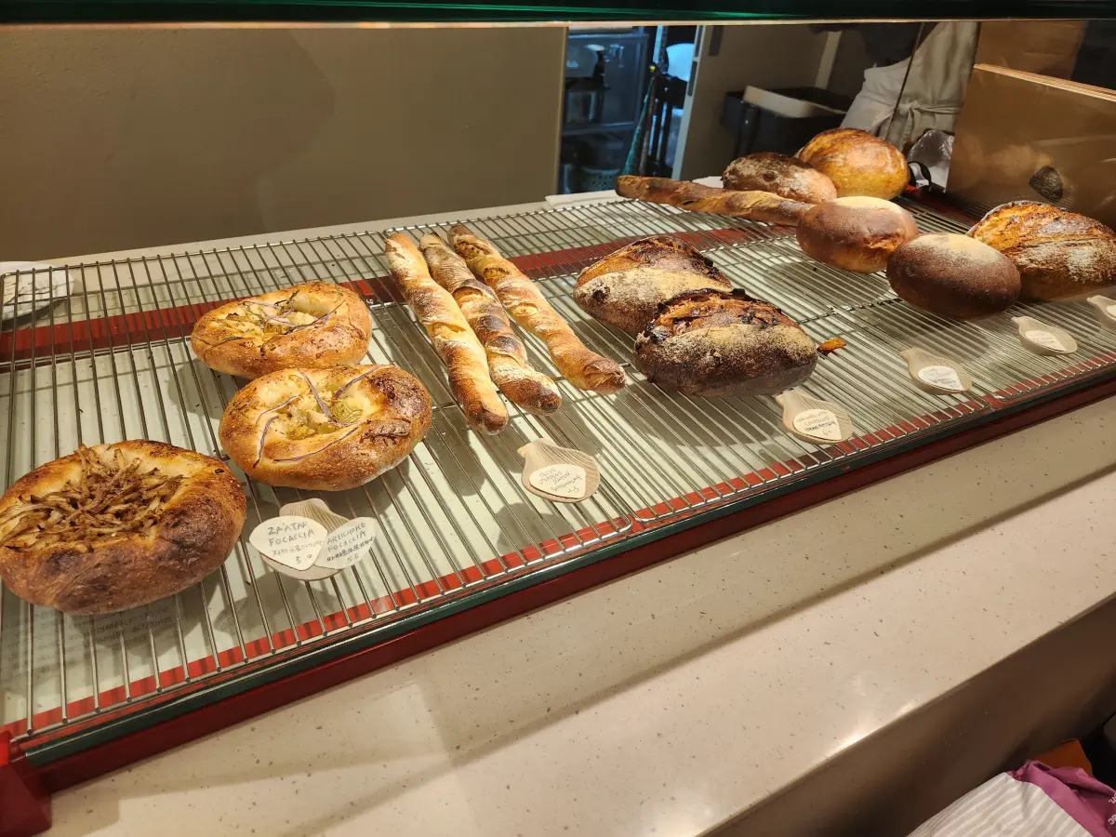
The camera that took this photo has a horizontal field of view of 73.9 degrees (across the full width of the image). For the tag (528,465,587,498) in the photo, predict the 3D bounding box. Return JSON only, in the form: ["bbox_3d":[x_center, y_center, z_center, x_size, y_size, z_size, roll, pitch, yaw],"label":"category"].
[{"bbox_3d":[0.005,0.048,0.547,0.042,0.003,0.042,-21,42,-32],"label":"tag"}]

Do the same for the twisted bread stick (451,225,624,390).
[{"bbox_3d":[-0.040,-0.132,0.805,0.042,0.033,0.405,-13,39,-24],"label":"twisted bread stick"}]

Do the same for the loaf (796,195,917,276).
[{"bbox_3d":[0.402,-0.249,0.994,0.152,0.082,0.155,-4,36,-14],"label":"loaf"}]

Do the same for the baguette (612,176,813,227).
[{"bbox_3d":[0.288,-0.325,1.126,0.410,0.034,0.042,11,35,7],"label":"baguette"}]

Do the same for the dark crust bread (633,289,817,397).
[{"bbox_3d":[0.160,-0.073,0.714,0.175,0.076,0.130,-3,36,-13],"label":"dark crust bread"}]

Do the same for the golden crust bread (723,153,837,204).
[{"bbox_3d":[0.345,-0.368,1.161,0.175,0.073,0.138,23,38,22],"label":"golden crust bread"}]

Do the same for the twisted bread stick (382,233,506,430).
[{"bbox_3d":[-0.124,-0.106,0.755,0.042,0.034,0.412,-9,38,-20],"label":"twisted bread stick"}]

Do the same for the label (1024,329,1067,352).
[{"bbox_3d":[0.544,-0.088,0.829,0.036,0.004,0.046,-1,44,-10],"label":"label"}]

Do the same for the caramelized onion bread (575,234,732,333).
[{"bbox_3d":[0.103,-0.141,0.790,0.178,0.074,0.135,-18,41,-29],"label":"caramelized onion bread"}]

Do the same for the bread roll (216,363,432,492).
[{"bbox_3d":[-0.181,-0.001,0.585,0.157,0.047,0.154,4,35,-3],"label":"bread roll"}]

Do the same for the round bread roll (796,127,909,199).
[{"bbox_3d":[0.479,-0.409,1.206,0.160,0.090,0.170,-15,39,-26],"label":"round bread roll"}]

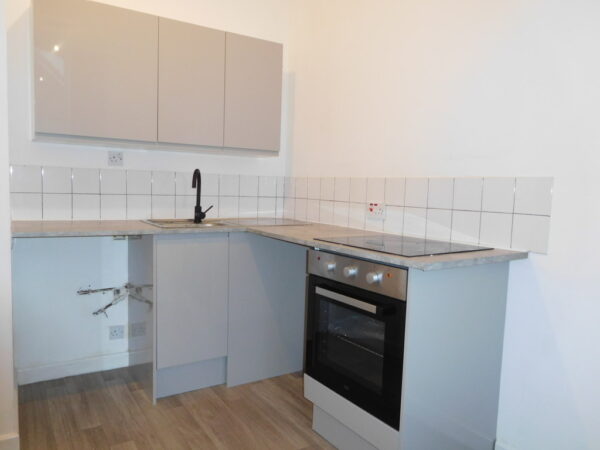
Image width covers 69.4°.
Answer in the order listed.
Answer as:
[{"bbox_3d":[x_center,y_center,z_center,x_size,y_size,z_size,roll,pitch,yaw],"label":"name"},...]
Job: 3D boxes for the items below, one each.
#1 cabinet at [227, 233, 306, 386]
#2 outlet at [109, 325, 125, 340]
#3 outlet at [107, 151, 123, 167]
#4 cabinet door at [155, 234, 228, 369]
[{"bbox_3d":[-0.296,0.457,2.822,0.600,0.890,0.520,-2,6,-34],"label":"cabinet"},{"bbox_3d":[-1.125,0.663,2.664,0.086,0.086,0.014,-2,6,-34],"label":"outlet"},{"bbox_3d":[-1.093,-0.391,2.568,0.086,0.086,0.014,-2,6,-34],"label":"outlet"},{"bbox_3d":[-0.592,0.409,2.404,0.398,0.722,0.022,-1,6,-31],"label":"cabinet door"}]

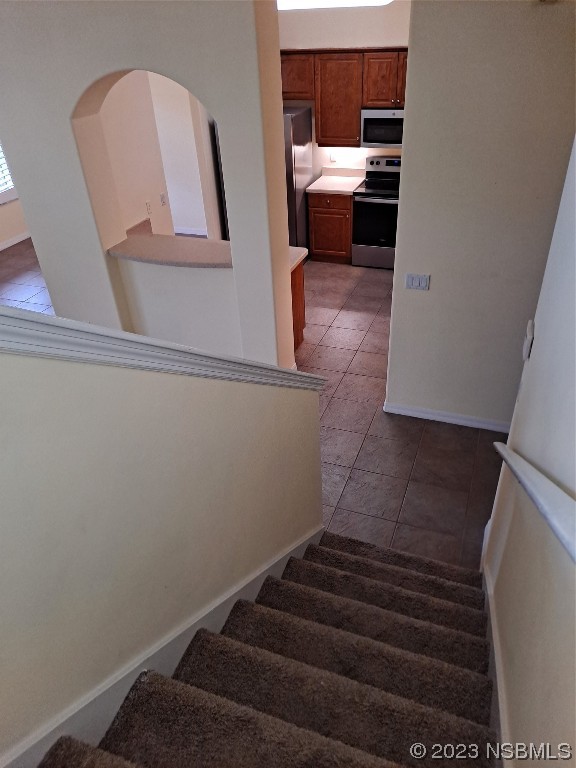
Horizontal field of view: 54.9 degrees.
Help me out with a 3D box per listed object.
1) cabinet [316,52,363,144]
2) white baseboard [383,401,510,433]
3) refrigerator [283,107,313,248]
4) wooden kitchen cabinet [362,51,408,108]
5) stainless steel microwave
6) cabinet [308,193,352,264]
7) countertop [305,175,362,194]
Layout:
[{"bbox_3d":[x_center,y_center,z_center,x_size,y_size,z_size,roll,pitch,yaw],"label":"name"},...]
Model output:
[{"bbox_3d":[0.630,-3.305,6.428,0.545,0.972,0.336,10,36,19],"label":"cabinet"},{"bbox_3d":[1.217,0.254,4.253,0.966,0.095,0.016,10,36,19],"label":"white baseboard"},{"bbox_3d":[-0.229,-2.433,6.927,0.920,1.732,0.711,10,36,19],"label":"refrigerator"},{"bbox_3d":[1.234,-3.377,6.093,0.770,0.549,0.336,10,36,19],"label":"wooden kitchen cabinet"},{"bbox_3d":[1.253,-2.955,6.356,0.768,0.393,0.375,10,36,19],"label":"stainless steel microwave"},{"bbox_3d":[0.638,-2.077,7.078,0.573,0.875,0.636,10,36,19],"label":"cabinet"},{"bbox_3d":[0.604,-2.453,6.819,0.600,0.040,0.667,10,36,19],"label":"countertop"}]

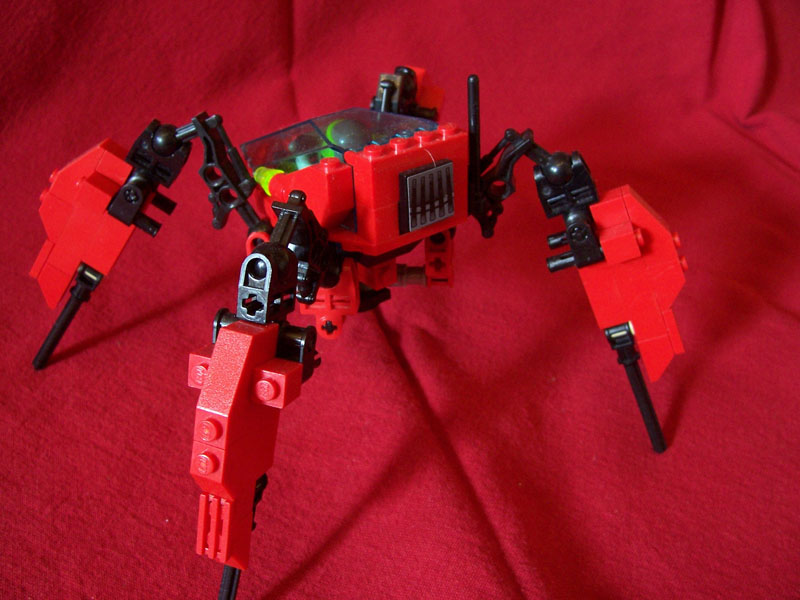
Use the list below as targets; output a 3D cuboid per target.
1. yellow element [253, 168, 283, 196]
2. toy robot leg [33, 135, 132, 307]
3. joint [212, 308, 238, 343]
[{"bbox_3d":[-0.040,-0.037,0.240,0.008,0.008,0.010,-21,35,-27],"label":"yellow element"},{"bbox_3d":[-0.105,-0.024,0.260,0.030,0.064,0.024,34,26,-11],"label":"toy robot leg"},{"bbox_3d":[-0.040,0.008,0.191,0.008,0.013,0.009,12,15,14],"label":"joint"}]

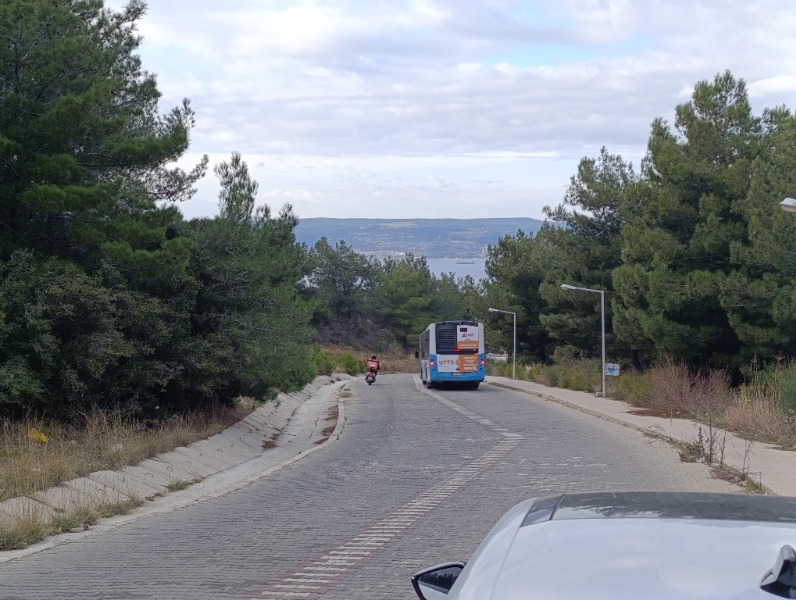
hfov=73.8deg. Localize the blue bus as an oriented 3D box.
[{"bbox_3d":[2.610,3.000,27.550,2.450,3.060,8.200,0,-7,-1],"label":"blue bus"}]

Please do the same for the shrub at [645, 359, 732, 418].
[{"bbox_3d":[8.609,2.608,15.700,2.400,1.650,1.900,0,6,0],"label":"shrub"}]

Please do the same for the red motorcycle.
[{"bbox_3d":[-1.393,3.862,28.500,0.720,1.270,1.900,5,-5,5],"label":"red motorcycle"}]

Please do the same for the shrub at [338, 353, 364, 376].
[{"bbox_3d":[-3.072,4.294,35.000,1.650,1.500,1.500,0,6,0],"label":"shrub"}]

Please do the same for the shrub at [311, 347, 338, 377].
[{"bbox_3d":[-4.430,3.657,31.500,1.450,1.650,1.400,0,6,0],"label":"shrub"}]

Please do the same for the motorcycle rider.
[{"bbox_3d":[-1.309,3.531,28.300,0.660,1.100,0.750,6,-3,5],"label":"motorcycle rider"}]

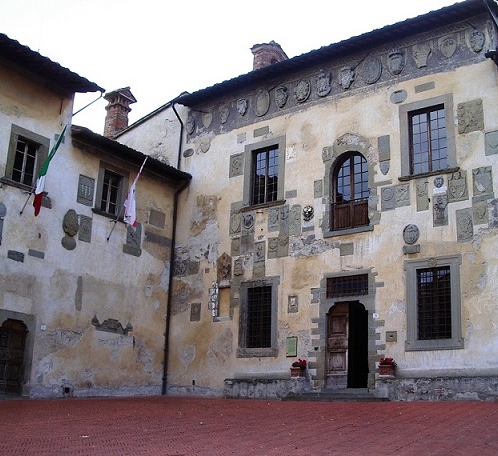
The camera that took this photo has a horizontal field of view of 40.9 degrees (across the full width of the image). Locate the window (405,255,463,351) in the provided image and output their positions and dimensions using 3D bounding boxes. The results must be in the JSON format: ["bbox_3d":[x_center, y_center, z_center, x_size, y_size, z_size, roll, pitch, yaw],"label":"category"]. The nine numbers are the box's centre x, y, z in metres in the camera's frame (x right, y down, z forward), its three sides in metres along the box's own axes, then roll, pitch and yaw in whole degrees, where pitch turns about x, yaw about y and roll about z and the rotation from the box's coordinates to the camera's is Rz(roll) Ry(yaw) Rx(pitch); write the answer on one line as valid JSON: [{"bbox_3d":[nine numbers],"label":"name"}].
[{"bbox_3d":[5.158,2.121,18.501,1.682,2.567,0.250,-9,-19,37],"label":"window"}]

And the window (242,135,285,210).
[{"bbox_3d":[0.526,-1.861,22.946,1.825,2.439,0.250,-9,-19,36],"label":"window"}]

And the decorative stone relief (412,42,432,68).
[{"bbox_3d":[5.241,-5.201,20.173,0.600,0.808,0.120,-10,-18,38],"label":"decorative stone relief"}]

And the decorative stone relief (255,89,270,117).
[{"bbox_3d":[0.500,-4.422,23.676,0.621,1.058,0.130,-9,-19,36],"label":"decorative stone relief"}]

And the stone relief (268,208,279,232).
[{"bbox_3d":[0.829,-0.277,22.508,0.472,0.822,0.100,-10,-19,36],"label":"stone relief"}]

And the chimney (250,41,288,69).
[{"bbox_3d":[0.840,-6.394,27.058,1.043,1.750,1.043,-10,-19,36],"label":"chimney"}]

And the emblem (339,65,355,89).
[{"bbox_3d":[3.230,-4.939,22.012,0.566,0.808,0.150,-9,-19,37],"label":"emblem"}]

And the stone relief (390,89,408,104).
[{"bbox_3d":[4.611,-4.066,20.637,0.585,0.484,0.100,-10,-19,36],"label":"stone relief"}]

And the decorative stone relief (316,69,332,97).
[{"bbox_3d":[2.522,-4.784,22.223,0.599,1.002,0.150,-10,-19,36],"label":"decorative stone relief"}]

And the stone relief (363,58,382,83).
[{"bbox_3d":[3.918,-4.981,21.226,0.690,0.888,0.100,-10,-18,38],"label":"stone relief"}]

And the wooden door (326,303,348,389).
[{"bbox_3d":[2.640,3.486,19.913,0.740,2.535,0.090,-9,-19,36],"label":"wooden door"}]

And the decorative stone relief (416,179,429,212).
[{"bbox_3d":[4.981,-0.931,19.106,0.346,0.941,0.100,-10,-19,36],"label":"decorative stone relief"}]

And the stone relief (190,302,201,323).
[{"bbox_3d":[-1.847,2.963,23.395,0.448,0.613,0.100,-10,-19,36],"label":"stone relief"}]

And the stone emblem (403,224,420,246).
[{"bbox_3d":[4.645,0.196,19.018,0.493,0.607,0.120,-10,-19,36],"label":"stone emblem"}]

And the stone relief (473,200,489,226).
[{"bbox_3d":[6.265,-0.416,18.004,0.405,0.649,0.080,-9,-19,36],"label":"stone relief"}]

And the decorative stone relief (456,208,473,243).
[{"bbox_3d":[5.908,-0.065,18.206,0.446,0.881,0.080,-10,-18,38],"label":"decorative stone relief"}]

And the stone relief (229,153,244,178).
[{"bbox_3d":[-0.411,-2.229,23.829,0.659,0.831,0.100,-10,-19,36],"label":"stone relief"}]

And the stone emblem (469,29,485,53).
[{"bbox_3d":[6.573,-5.359,19.154,0.465,0.798,0.140,-10,-19,36],"label":"stone emblem"}]

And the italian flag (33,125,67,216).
[{"bbox_3d":[-5.793,-1.635,19.366,1.230,2.631,0.300,-9,-19,36],"label":"italian flag"}]

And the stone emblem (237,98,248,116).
[{"bbox_3d":[-0.257,-4.426,24.534,0.447,0.662,0.120,-10,-18,38],"label":"stone emblem"}]

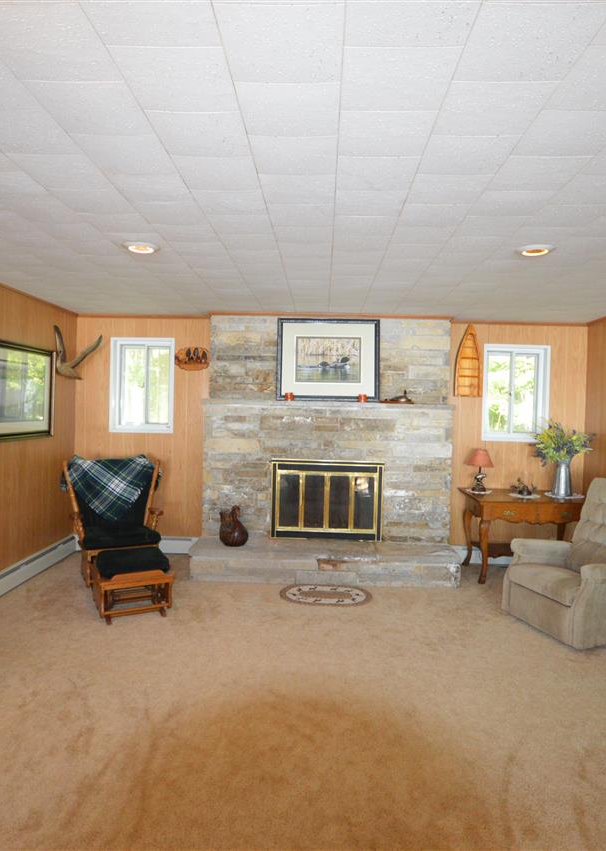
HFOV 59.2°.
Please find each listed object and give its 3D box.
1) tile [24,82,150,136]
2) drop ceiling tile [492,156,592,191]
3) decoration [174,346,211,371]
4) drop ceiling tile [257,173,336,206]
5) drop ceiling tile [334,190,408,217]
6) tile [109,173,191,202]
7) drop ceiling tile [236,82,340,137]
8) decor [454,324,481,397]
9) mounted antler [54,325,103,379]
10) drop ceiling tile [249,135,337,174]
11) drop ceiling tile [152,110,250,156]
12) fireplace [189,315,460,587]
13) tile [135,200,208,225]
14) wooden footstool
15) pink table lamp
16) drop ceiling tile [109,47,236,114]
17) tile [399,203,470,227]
[{"bbox_3d":[-0.672,-1.027,1.726,0.310,0.018,0.300,1,1,2],"label":"tile"},{"bbox_3d":[0.917,-0.991,2.100,0.312,0.020,0.302,1,1,2],"label":"drop ceiling tile"},{"bbox_3d":[-1.129,-0.681,5.405,0.345,0.245,0.040,1,1,2],"label":"decoration"},{"bbox_3d":[-0.018,-1.013,2.277,0.311,0.022,0.296,1,1,2],"label":"drop ceiling tile"},{"bbox_3d":[0.304,-1.017,2.429,0.310,0.018,0.300,1,1,2],"label":"drop ceiling tile"},{"bbox_3d":[-0.654,-1.048,2.349,0.310,0.016,0.303,1,1,2],"label":"tile"},{"bbox_3d":[-0.041,-1.023,1.725,0.310,0.016,0.303,1,1,2],"label":"drop ceiling tile"},{"bbox_3d":[1.663,-0.647,5.331,0.225,0.715,0.110,1,1,2],"label":"decor"},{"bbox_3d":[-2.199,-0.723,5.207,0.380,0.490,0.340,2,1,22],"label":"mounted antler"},{"bbox_3d":[-0.029,-1.009,1.989,0.312,0.020,0.302,1,1,2],"label":"drop ceiling tile"},{"bbox_3d":[-0.344,-1.009,1.843,0.311,0.022,0.296,1,1,2],"label":"drop ceiling tile"},{"bbox_3d":[0.224,0.157,4.912,2.323,2.401,0.826,1,1,2],"label":"fireplace"},{"bbox_3d":[-0.634,-1.035,2.603,0.312,0.020,0.302,1,1,2],"label":"tile"},{"bbox_3d":[-1.242,1.138,3.881,0.500,0.410,0.410,1,1,-25],"label":"wooden footstool"},{"bbox_3d":[1.724,0.442,5.204,0.270,0.415,0.270,1,1,2],"label":"pink table lamp"},{"bbox_3d":[-0.364,-1.028,1.587,0.310,0.016,0.303,1,1,2],"label":"drop ceiling tile"},{"bbox_3d":[0.614,-1.008,2.552,0.311,0.022,0.296,1,1,2],"label":"tile"}]

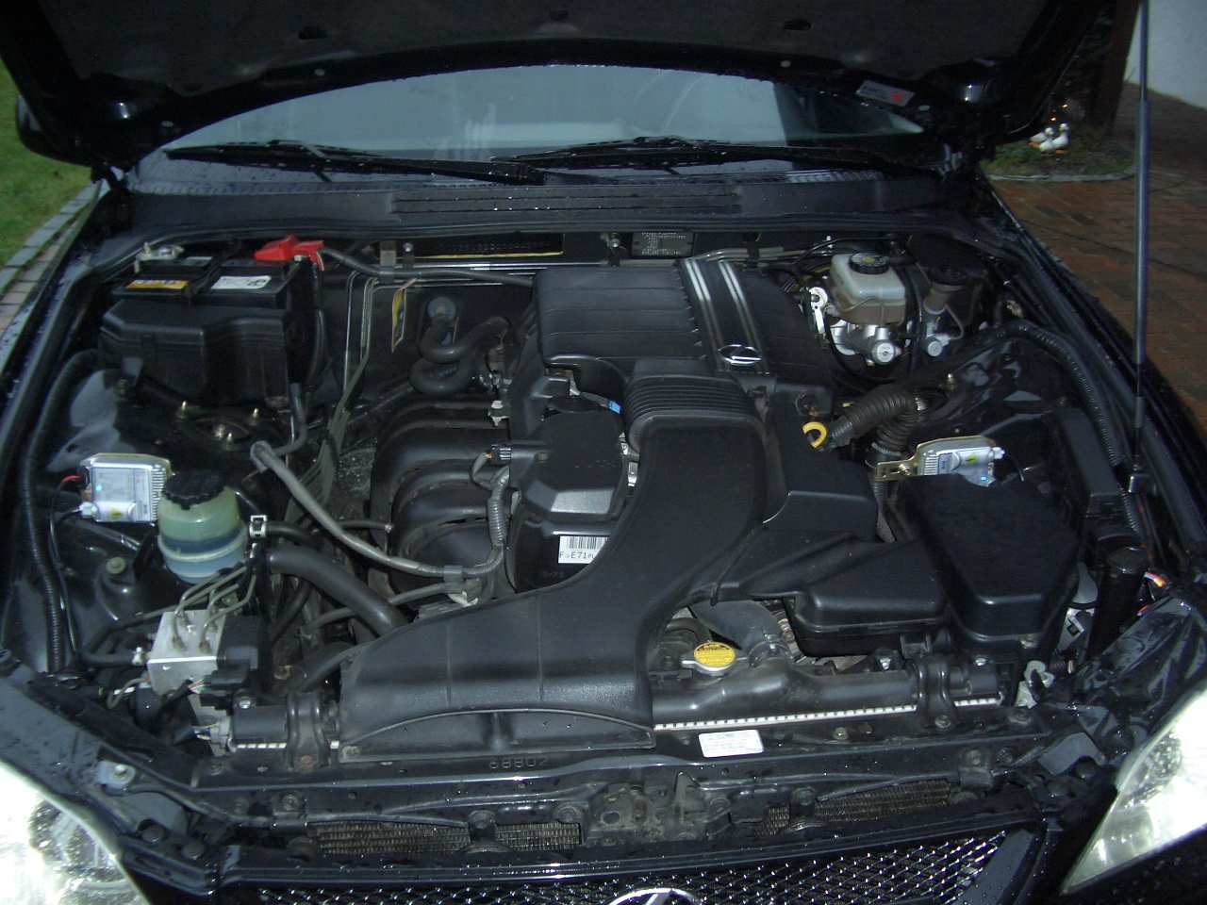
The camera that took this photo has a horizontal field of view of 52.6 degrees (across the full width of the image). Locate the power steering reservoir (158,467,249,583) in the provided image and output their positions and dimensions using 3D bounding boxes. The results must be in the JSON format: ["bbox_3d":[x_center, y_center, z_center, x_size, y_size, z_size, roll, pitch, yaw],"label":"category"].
[{"bbox_3d":[-0.431,0.079,1.320,0.090,0.095,0.090,-3,30,-5],"label":"power steering reservoir"}]

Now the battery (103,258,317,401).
[{"bbox_3d":[-0.548,-0.167,1.730,0.248,0.190,0.180,-3,30,-5],"label":"battery"}]

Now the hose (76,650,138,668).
[{"bbox_3d":[-0.520,0.217,1.280,0.063,0.020,0.020,-3,30,-5],"label":"hose"}]

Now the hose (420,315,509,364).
[{"bbox_3d":[-0.192,-0.157,1.690,0.120,0.045,0.085,-3,30,-5],"label":"hose"}]

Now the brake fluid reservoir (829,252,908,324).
[{"bbox_3d":[0.369,-0.232,1.715,0.096,0.080,0.100,-3,30,-5],"label":"brake fluid reservoir"}]

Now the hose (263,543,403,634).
[{"bbox_3d":[-0.287,0.145,1.305,0.185,0.055,0.045,18,34,28],"label":"hose"}]

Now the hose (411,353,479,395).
[{"bbox_3d":[-0.215,-0.105,1.660,0.092,0.042,0.070,-3,30,-5],"label":"hose"}]

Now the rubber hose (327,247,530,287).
[{"bbox_3d":[-0.248,-0.263,1.740,0.300,0.050,0.050,-3,30,-5],"label":"rubber hose"}]

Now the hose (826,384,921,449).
[{"bbox_3d":[0.330,-0.046,1.510,0.110,0.060,0.075,-3,30,-5],"label":"hose"}]

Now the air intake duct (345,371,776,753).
[{"bbox_3d":[-0.035,0.090,1.220,0.430,0.180,0.400,-3,30,-5],"label":"air intake duct"}]

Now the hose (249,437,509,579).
[{"bbox_3d":[-0.236,0.056,1.340,0.285,0.080,0.210,-3,30,-5],"label":"hose"}]

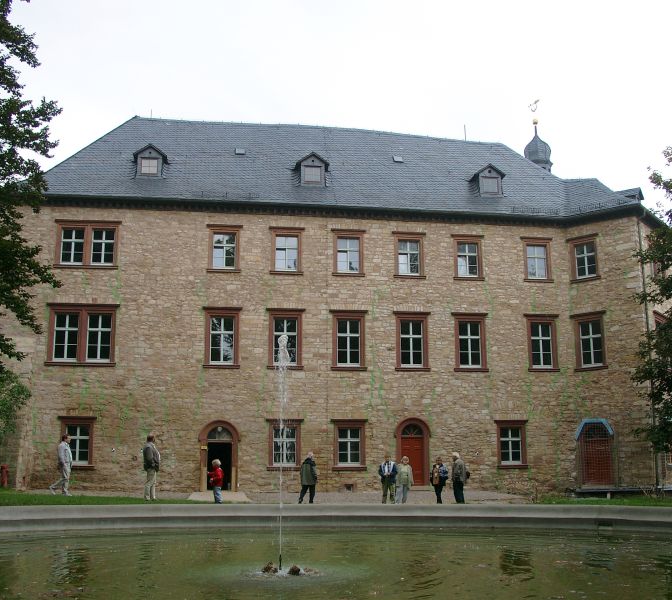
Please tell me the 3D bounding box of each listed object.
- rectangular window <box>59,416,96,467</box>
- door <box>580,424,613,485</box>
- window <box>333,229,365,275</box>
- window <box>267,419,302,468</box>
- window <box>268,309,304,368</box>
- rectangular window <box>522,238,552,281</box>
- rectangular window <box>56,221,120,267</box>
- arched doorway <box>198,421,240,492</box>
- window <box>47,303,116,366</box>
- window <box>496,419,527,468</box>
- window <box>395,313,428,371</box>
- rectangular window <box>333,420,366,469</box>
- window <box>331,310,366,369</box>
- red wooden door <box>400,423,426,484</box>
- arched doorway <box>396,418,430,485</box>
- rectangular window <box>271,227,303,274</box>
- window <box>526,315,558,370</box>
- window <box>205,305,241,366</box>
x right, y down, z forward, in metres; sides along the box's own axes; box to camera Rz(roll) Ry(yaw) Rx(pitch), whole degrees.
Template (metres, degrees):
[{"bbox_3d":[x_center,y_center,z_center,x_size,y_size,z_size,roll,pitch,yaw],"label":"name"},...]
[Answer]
[{"bbox_3d":[-10.232,5.641,31.141,1.475,1.989,0.250,2,-12,-8],"label":"rectangular window"},{"bbox_3d":[11.500,6.829,34.691,1.546,2.611,0.300,-10,-14,44],"label":"door"},{"bbox_3d":[0.554,-2.013,33.723,1.478,2.081,0.300,2,-12,-8],"label":"window"},{"bbox_3d":[-2.050,5.856,31.732,1.515,2.035,0.300,2,-12,-8],"label":"window"},{"bbox_3d":[-2.095,1.624,33.126,1.582,2.536,0.250,2,-12,-8],"label":"window"},{"bbox_3d":[9.409,-1.854,36.565,1.579,2.119,0.300,1,-10,-9],"label":"rectangular window"},{"bbox_3d":[-10.116,-2.265,32.135,2.658,2.025,0.300,2,-12,-8],"label":"rectangular window"},{"bbox_3d":[-4.628,6.207,31.306,1.632,2.799,0.400,2,-12,-8],"label":"arched doorway"},{"bbox_3d":[-10.596,1.466,32.825,2.961,2.606,0.300,1,-10,-9],"label":"window"},{"bbox_3d":[7.398,6.088,33.136,1.432,1.989,0.300,2,-12,-8],"label":"window"},{"bbox_3d":[3.420,1.853,34.960,1.716,2.628,0.300,1,-10,-9],"label":"window"},{"bbox_3d":[0.568,5.933,32.119,1.490,2.040,0.300,2,-12,-8],"label":"rectangular window"},{"bbox_3d":[0.552,1.710,32.970,1.593,2.551,0.300,2,-12,-8],"label":"window"},{"bbox_3d":[3.263,6.481,33.072,1.076,2.581,0.120,2,-12,-8],"label":"red wooden door"},{"bbox_3d":[3.257,6.350,32.944,1.471,2.779,0.350,2,-12,-8],"label":"arched doorway"},{"bbox_3d":[-2.069,-2.064,33.330,1.507,2.078,0.300,2,-12,-8],"label":"rectangular window"},{"bbox_3d":[9.092,1.907,34.633,1.593,2.540,0.250,2,-12,-8],"label":"window"},{"bbox_3d":[-4.864,1.618,33.699,1.710,2.619,0.300,1,-10,-9],"label":"window"}]

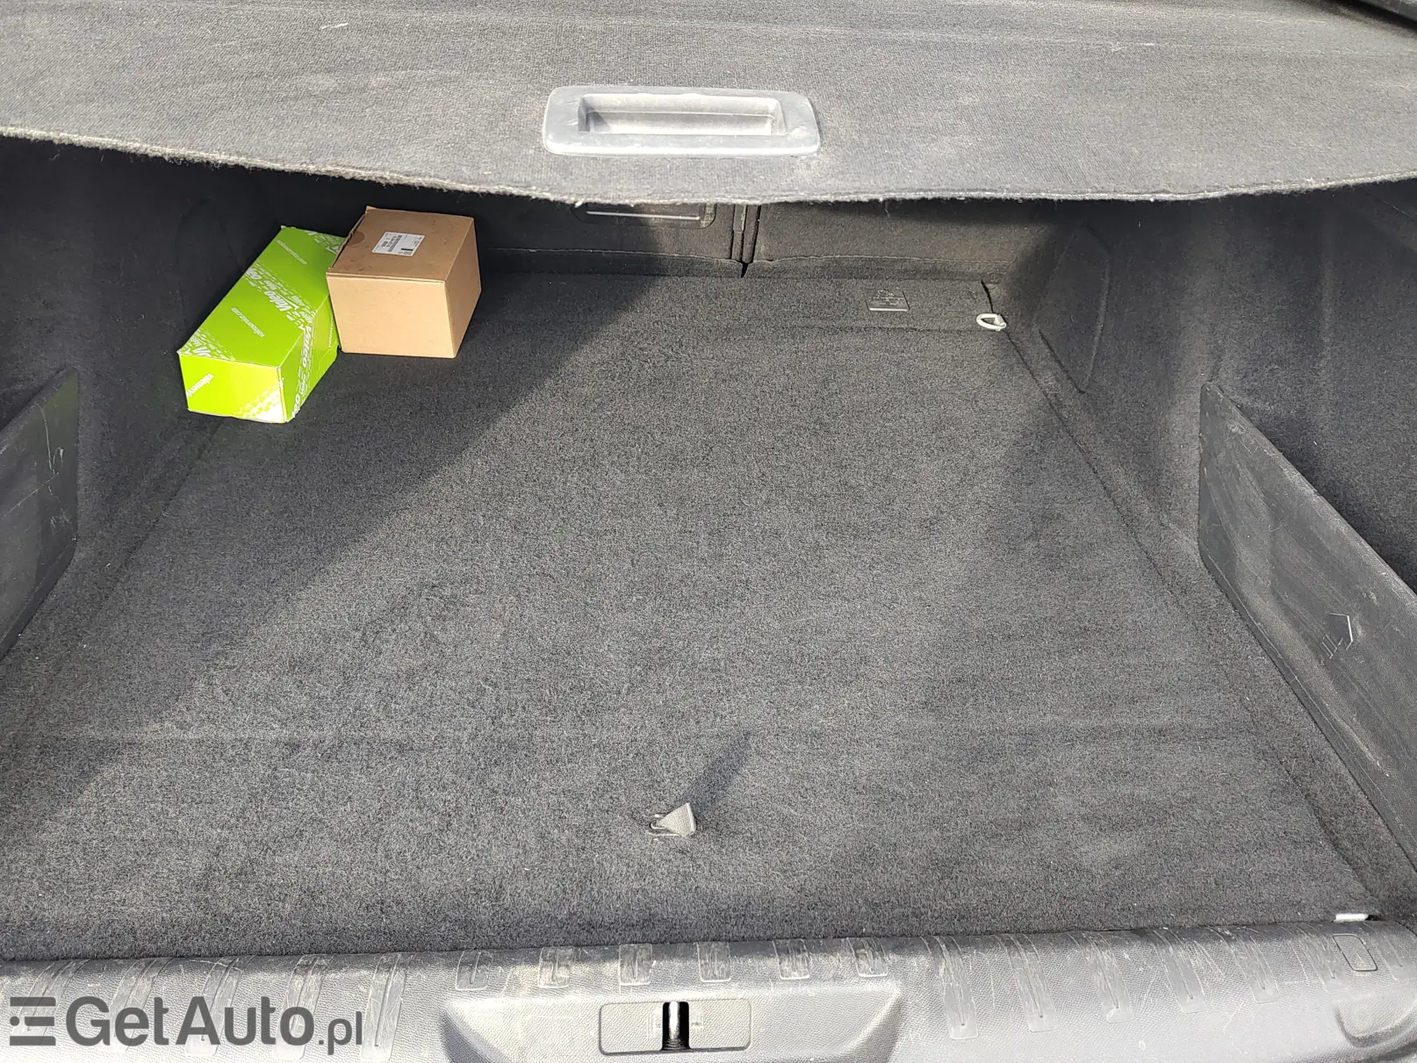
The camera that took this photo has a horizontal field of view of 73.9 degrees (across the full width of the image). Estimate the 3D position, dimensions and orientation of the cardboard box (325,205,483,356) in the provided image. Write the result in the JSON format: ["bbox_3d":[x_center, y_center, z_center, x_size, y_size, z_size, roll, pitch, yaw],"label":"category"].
[{"bbox_3d":[-0.424,-0.353,1.340,0.153,0.115,0.200,3,42,-3],"label":"cardboard box"}]

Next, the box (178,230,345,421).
[{"bbox_3d":[-0.573,-0.289,1.275,0.118,0.080,0.357,7,41,-5],"label":"box"}]

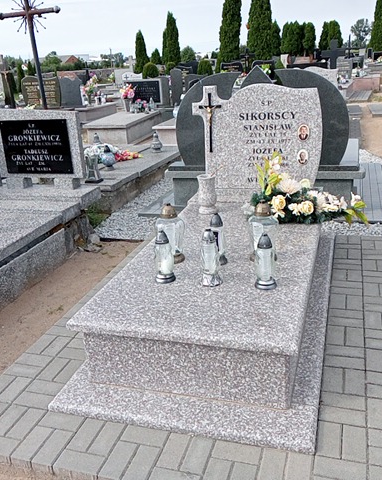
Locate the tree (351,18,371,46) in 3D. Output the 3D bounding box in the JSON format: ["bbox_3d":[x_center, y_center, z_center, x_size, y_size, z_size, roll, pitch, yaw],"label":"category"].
[{"bbox_3d":[28.173,-33.708,85.940,3.120,5.499,3.120,2,21,17],"label":"tree"}]

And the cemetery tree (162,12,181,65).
[{"bbox_3d":[-1.128,-11.760,31.679,1.018,3.973,1.018,2,21,17],"label":"cemetery tree"}]

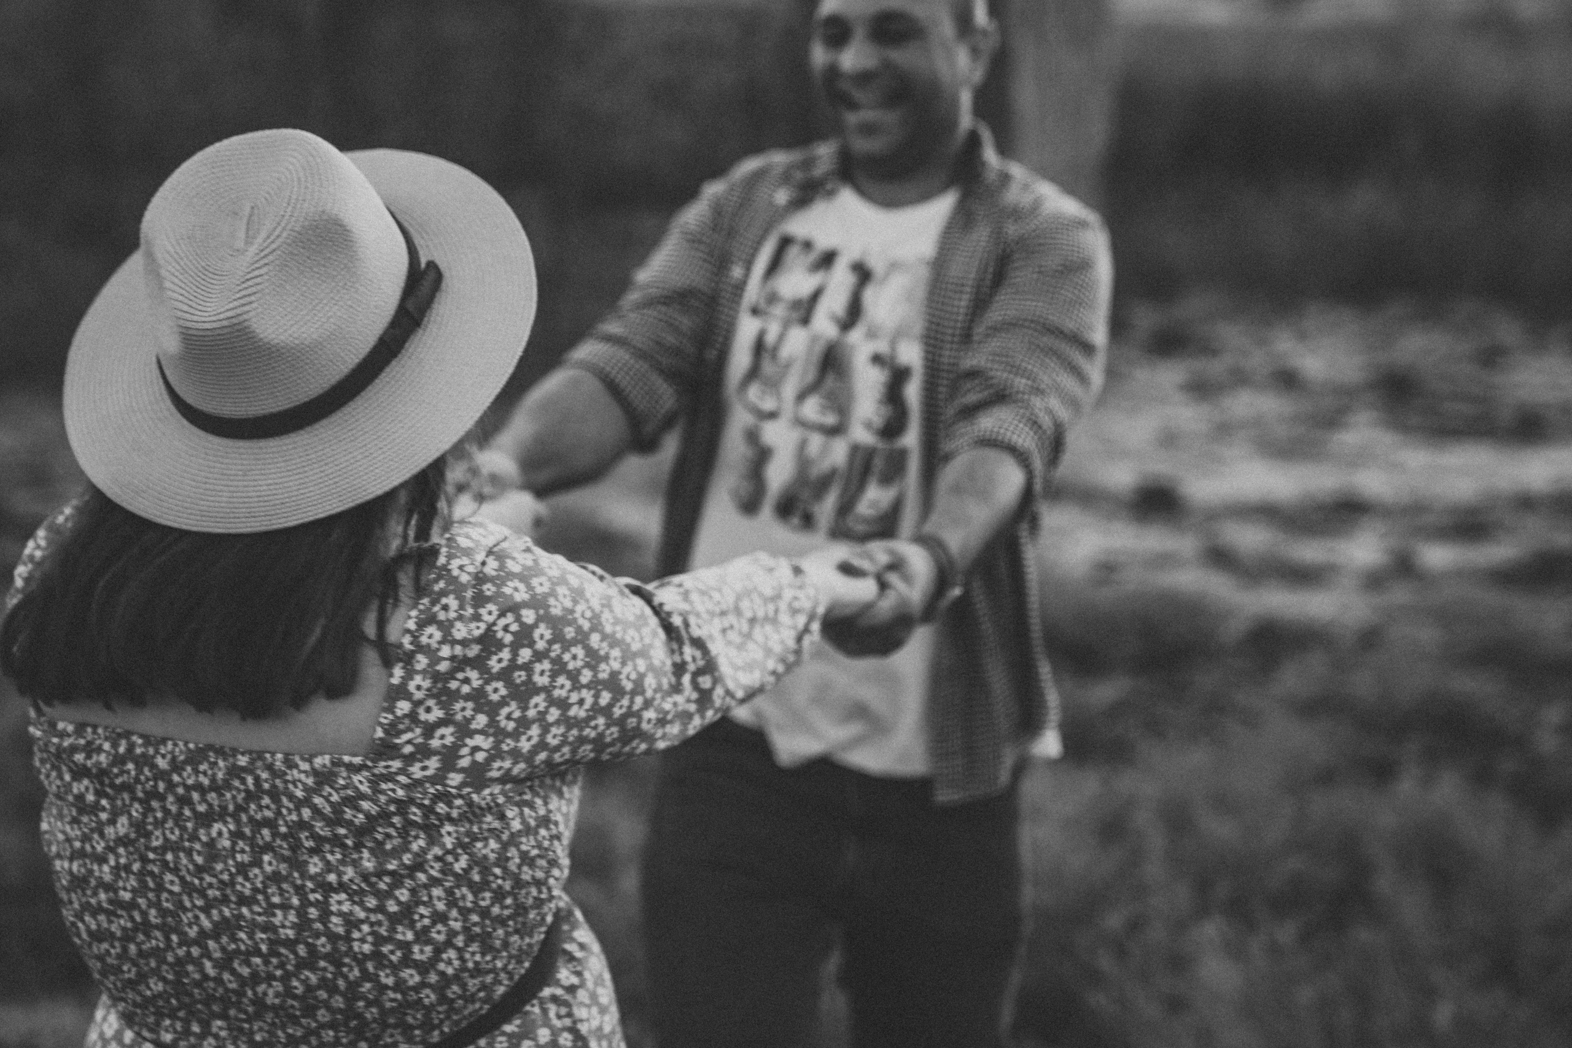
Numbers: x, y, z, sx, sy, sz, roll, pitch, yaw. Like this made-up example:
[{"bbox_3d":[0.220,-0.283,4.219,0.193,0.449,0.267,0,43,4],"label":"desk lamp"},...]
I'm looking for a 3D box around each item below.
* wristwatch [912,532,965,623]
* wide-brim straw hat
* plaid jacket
[{"bbox_3d":[0.127,0.046,2.320,0.060,0.066,0.042,42,31,0],"label":"wristwatch"},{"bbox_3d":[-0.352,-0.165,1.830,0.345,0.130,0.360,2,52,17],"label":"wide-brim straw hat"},{"bbox_3d":[0.055,-0.045,2.600,0.520,0.675,0.390,9,16,20],"label":"plaid jacket"}]

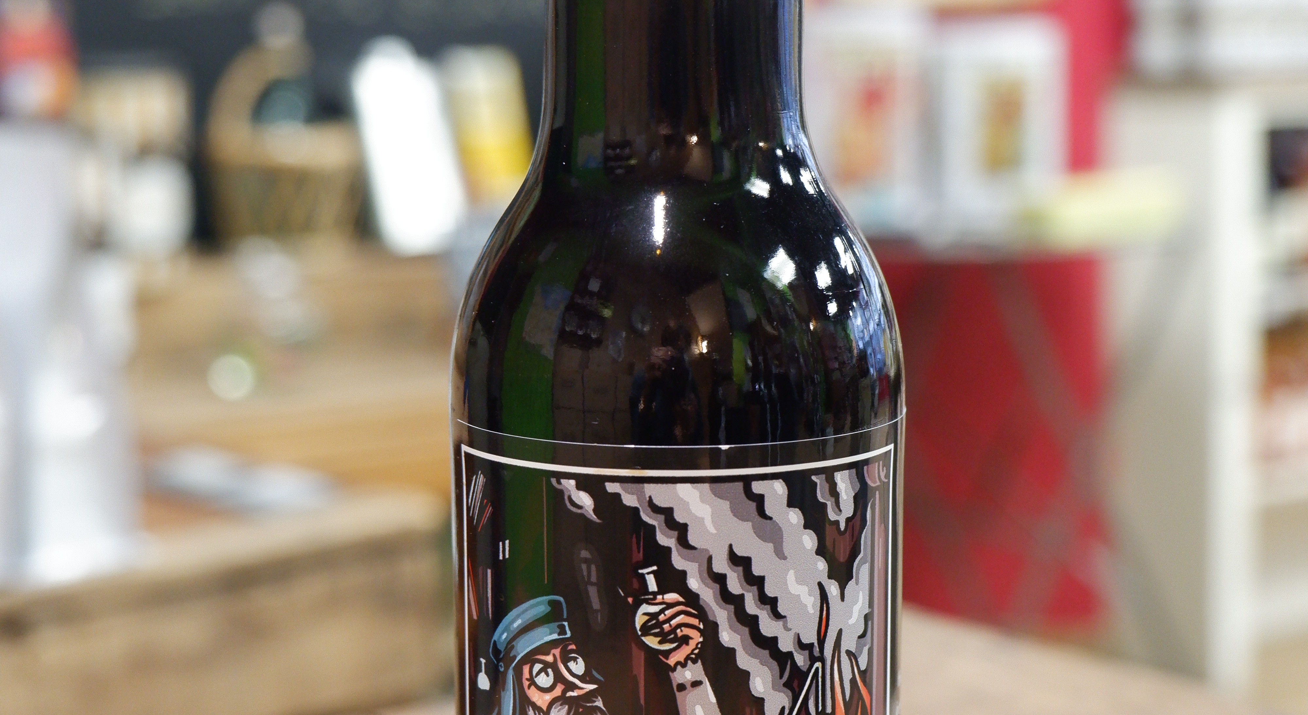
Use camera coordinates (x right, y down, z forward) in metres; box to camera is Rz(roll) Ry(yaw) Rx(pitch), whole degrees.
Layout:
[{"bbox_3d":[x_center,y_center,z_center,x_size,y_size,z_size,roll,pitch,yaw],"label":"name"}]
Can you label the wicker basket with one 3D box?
[{"bbox_3d":[-0.371,-0.220,2.300,0.155,0.205,0.165,-1,4,-9],"label":"wicker basket"}]

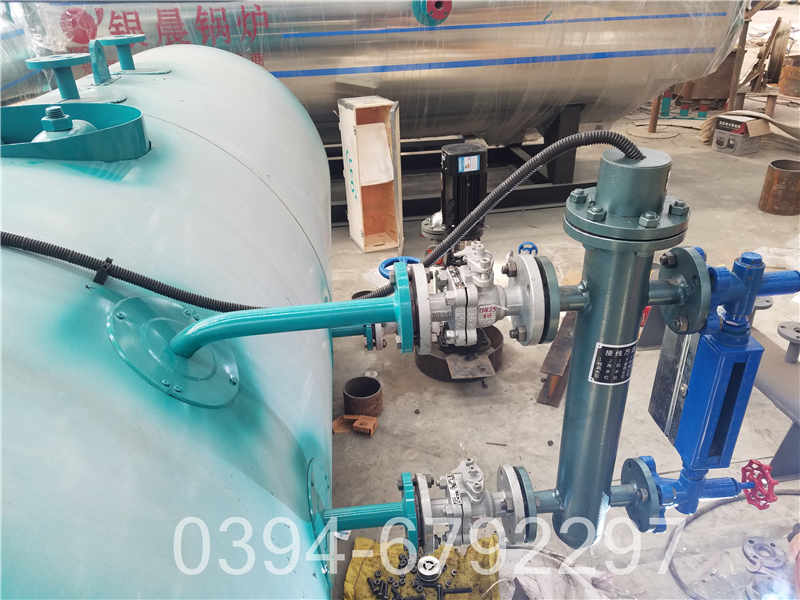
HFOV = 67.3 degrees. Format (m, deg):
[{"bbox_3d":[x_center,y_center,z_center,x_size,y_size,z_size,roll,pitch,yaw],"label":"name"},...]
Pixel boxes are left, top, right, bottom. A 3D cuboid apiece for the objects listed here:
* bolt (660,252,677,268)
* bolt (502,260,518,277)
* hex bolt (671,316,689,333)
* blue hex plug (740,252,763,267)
[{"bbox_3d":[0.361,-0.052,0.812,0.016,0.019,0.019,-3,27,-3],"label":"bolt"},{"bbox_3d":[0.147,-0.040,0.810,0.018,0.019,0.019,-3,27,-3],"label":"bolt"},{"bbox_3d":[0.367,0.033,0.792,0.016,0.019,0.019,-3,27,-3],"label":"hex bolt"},{"bbox_3d":[0.463,-0.054,0.790,0.025,0.012,0.025,-3,27,-3],"label":"blue hex plug"}]

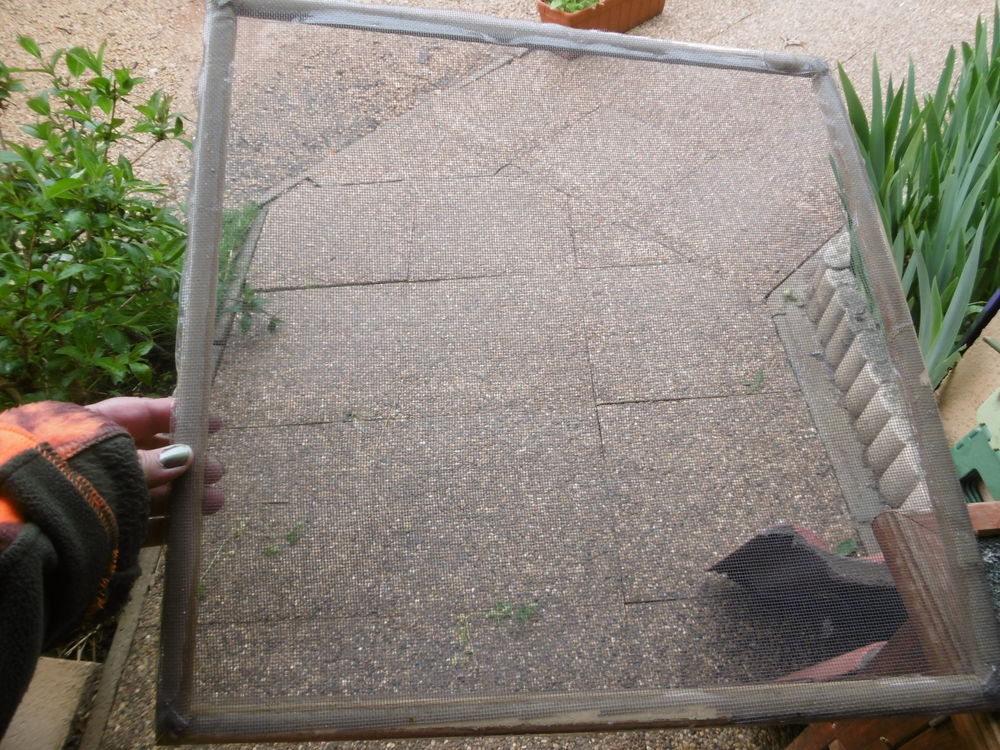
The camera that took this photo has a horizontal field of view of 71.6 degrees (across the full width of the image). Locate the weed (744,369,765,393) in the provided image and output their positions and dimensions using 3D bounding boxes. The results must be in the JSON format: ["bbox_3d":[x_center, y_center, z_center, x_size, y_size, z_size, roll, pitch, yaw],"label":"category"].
[{"bbox_3d":[0.622,0.015,1.693,0.048,0.040,0.047,-6,51,0],"label":"weed"}]

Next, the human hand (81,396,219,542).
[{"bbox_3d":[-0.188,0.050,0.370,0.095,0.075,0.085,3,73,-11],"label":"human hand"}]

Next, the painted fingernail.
[{"bbox_3d":[-0.159,0.040,0.340,0.015,0.004,0.013,-11,65,3],"label":"painted fingernail"}]

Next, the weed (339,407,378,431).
[{"bbox_3d":[-0.348,0.107,1.707,0.095,0.035,0.050,-6,51,0],"label":"weed"}]

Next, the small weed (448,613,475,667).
[{"bbox_3d":[-0.074,0.511,1.340,0.052,0.055,0.085,-6,51,0],"label":"small weed"}]

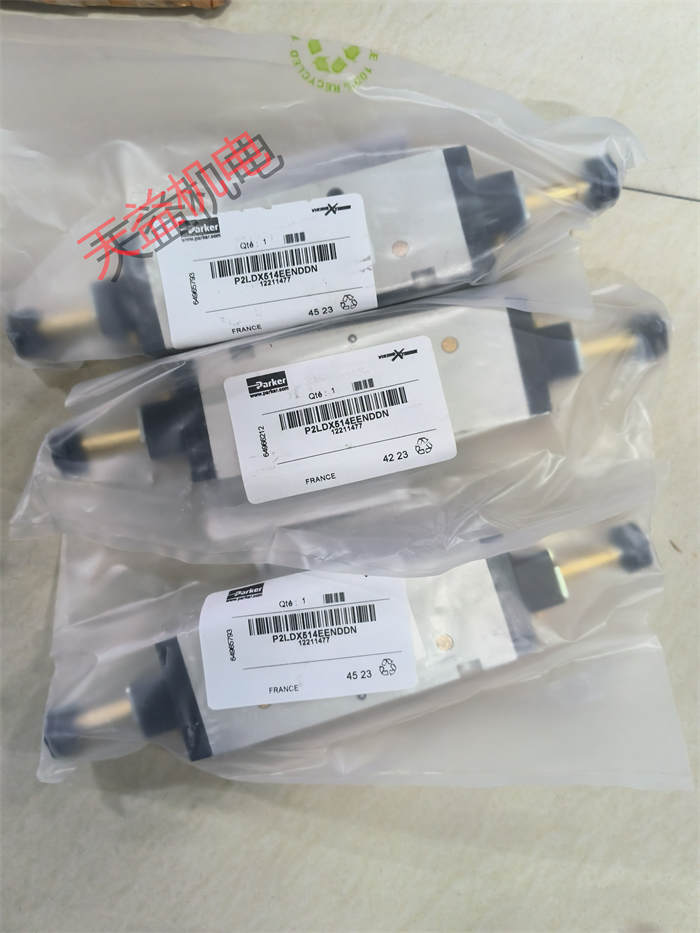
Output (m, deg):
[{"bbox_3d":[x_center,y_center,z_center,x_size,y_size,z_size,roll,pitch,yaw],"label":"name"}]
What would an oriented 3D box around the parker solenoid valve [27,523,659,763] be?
[{"bbox_3d":[-0.001,0.075,0.314,0.266,0.042,0.052,-18,88,-2],"label":"parker solenoid valve"}]

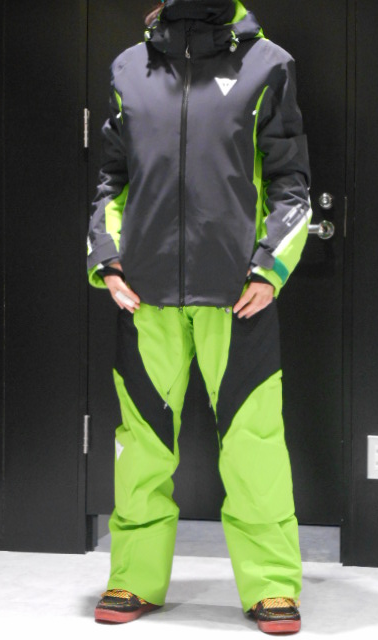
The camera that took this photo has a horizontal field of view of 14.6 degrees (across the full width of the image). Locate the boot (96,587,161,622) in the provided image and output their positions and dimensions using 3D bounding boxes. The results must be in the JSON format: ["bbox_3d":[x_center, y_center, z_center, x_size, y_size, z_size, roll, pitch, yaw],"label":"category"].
[{"bbox_3d":[-0.138,0.643,3.553,0.103,0.115,0.280,1,2,26],"label":"boot"}]

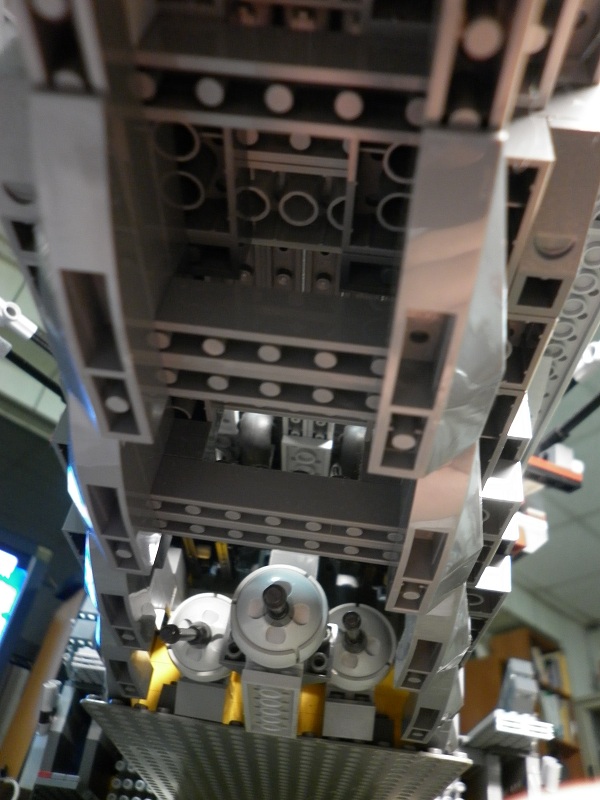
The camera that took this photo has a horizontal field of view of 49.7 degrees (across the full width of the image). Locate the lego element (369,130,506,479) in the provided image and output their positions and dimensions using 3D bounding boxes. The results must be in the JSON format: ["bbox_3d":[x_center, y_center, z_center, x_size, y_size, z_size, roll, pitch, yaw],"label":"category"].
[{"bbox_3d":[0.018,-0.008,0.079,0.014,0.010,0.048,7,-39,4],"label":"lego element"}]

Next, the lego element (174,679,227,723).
[{"bbox_3d":[-0.032,0.101,0.213,0.016,0.010,0.011,7,-39,4],"label":"lego element"}]

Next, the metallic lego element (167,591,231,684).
[{"bbox_3d":[-0.029,0.075,0.205,0.025,0.025,0.009,7,-39,4],"label":"metallic lego element"}]

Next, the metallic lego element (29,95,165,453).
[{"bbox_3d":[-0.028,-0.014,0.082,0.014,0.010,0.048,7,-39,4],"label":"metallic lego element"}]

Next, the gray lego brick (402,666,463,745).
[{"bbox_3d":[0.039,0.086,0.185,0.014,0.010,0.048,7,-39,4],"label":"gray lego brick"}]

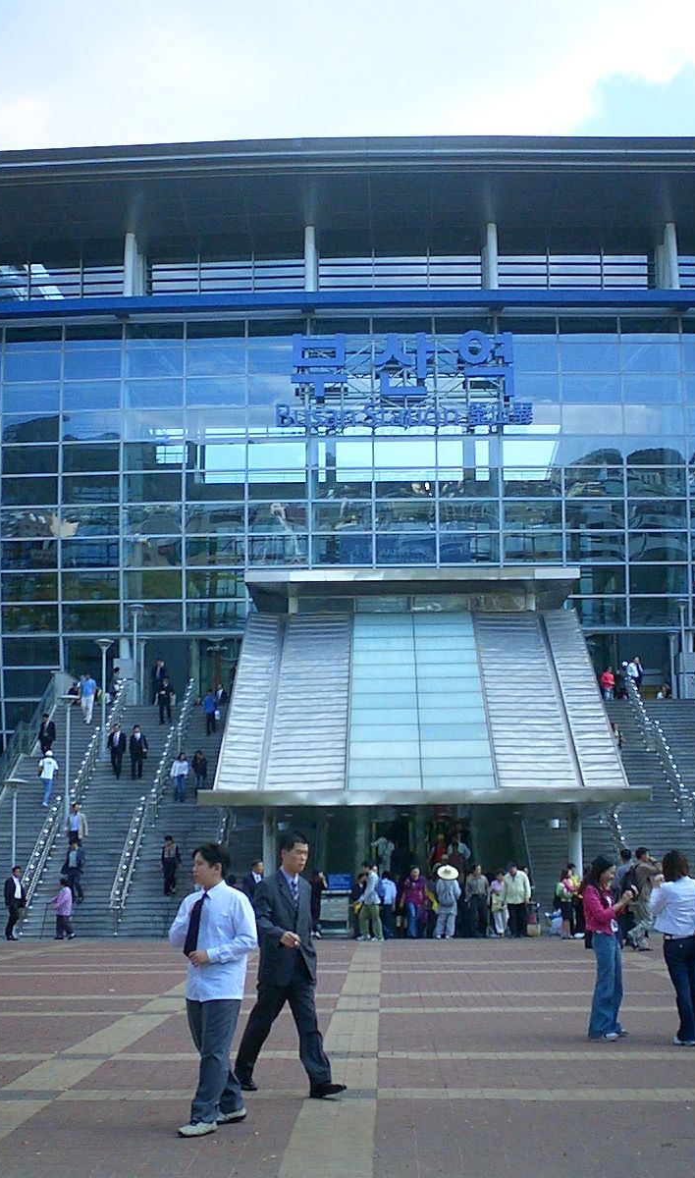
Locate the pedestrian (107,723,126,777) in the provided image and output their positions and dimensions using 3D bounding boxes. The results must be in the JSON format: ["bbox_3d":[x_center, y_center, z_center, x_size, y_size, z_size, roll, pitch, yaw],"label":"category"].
[{"bbox_3d":[-7.036,4.936,51.288,0.520,1.702,0.380,-1,-10,1],"label":"pedestrian"}]

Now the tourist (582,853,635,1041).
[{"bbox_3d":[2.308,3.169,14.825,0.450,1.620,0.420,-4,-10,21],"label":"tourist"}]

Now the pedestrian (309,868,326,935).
[{"bbox_3d":[-0.736,7.366,39.229,0.400,1.550,0.460,-8,-12,38],"label":"pedestrian"}]

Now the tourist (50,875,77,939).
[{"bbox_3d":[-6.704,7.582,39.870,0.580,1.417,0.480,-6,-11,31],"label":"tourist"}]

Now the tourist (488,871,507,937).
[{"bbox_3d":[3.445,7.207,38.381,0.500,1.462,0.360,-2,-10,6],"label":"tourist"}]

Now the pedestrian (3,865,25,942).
[{"bbox_3d":[-7.818,7.442,39.422,0.500,1.465,0.400,3,-10,-22],"label":"pedestrian"}]

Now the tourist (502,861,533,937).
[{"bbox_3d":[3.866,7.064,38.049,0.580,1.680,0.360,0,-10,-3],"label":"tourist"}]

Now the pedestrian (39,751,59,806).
[{"bbox_3d":[-8.380,5.328,47.186,0.520,1.660,0.450,-1,-10,0],"label":"pedestrian"}]

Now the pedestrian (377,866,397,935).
[{"bbox_3d":[0.897,7.187,38.337,0.480,1.550,0.380,-1,-10,3],"label":"pedestrian"}]

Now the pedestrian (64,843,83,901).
[{"bbox_3d":[-6.799,7.035,41.620,0.500,1.500,0.420,0,-10,-3],"label":"pedestrian"}]

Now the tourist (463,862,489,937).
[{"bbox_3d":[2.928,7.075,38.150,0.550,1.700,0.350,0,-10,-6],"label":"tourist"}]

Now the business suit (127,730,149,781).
[{"bbox_3d":[-6.076,4.754,48.902,0.520,1.620,0.420,-1,-10,0],"label":"business suit"}]

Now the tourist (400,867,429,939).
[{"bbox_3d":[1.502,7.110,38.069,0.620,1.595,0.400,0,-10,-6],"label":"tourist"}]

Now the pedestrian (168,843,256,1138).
[{"bbox_3d":[-0.832,2.435,10.319,0.550,1.721,0.520,-10,-13,44],"label":"pedestrian"}]

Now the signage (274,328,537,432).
[{"bbox_3d":[2.194,-8.008,64.542,9.700,4.050,0.600,-1,-10,1],"label":"signage"}]

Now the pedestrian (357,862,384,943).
[{"bbox_3d":[0.519,6.935,37.228,0.580,1.686,0.480,0,-10,-5],"label":"pedestrian"}]

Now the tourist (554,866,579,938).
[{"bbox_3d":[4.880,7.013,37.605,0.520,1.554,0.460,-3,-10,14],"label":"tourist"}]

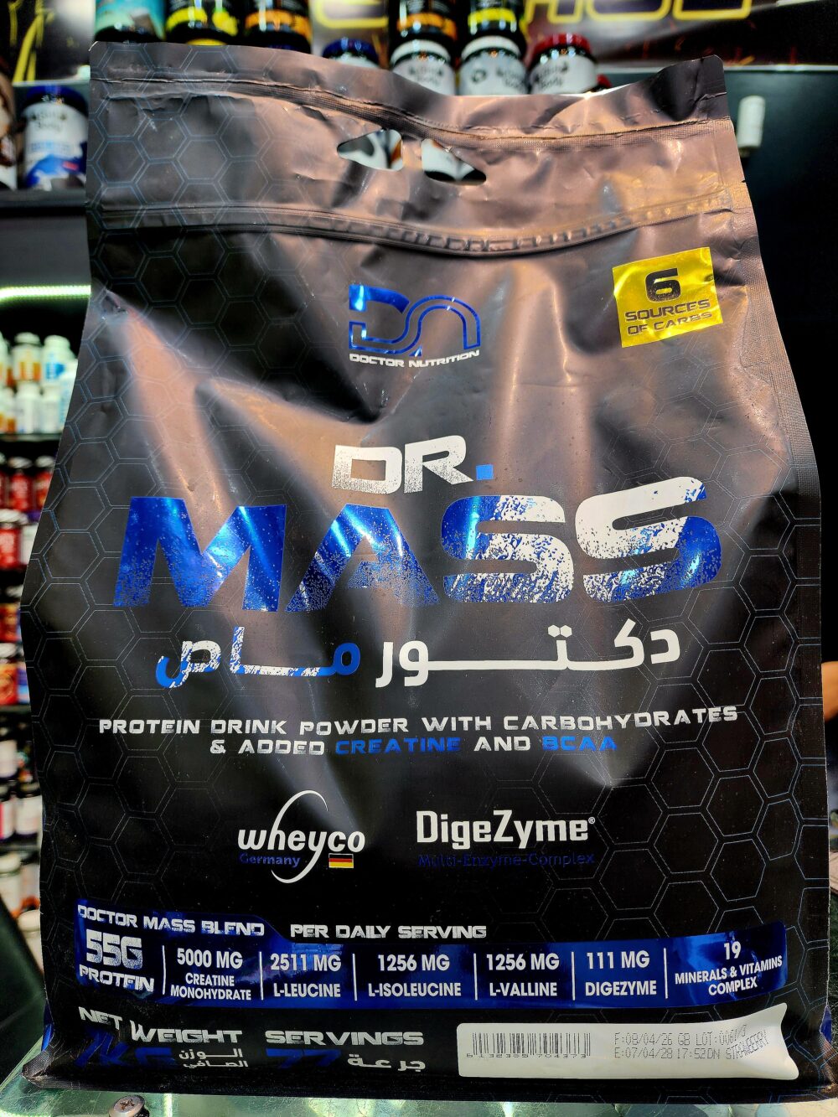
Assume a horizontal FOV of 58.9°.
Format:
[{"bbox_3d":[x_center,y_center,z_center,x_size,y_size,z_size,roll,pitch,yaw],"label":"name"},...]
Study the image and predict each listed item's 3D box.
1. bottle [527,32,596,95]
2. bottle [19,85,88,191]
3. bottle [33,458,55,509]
[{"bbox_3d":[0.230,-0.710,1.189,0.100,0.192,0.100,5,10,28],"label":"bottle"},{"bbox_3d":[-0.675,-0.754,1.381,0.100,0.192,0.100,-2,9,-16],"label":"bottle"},{"bbox_3d":[-0.933,-0.189,1.858,0.059,0.123,0.059,-2,9,-13],"label":"bottle"}]

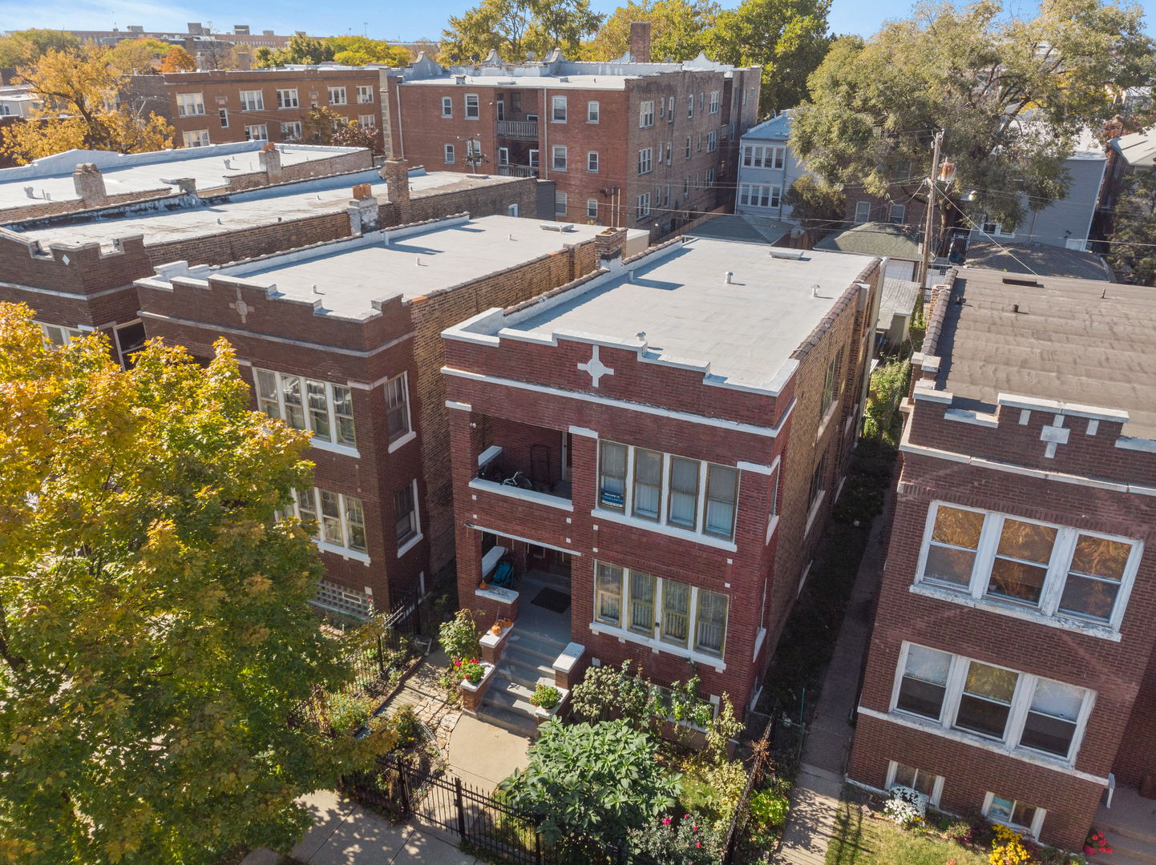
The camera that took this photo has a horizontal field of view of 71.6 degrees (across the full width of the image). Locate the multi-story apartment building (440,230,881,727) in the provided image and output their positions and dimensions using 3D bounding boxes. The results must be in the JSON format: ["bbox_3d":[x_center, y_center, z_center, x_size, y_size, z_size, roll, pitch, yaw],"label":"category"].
[{"bbox_3d":[3.829,-0.893,23.868,7.170,8.900,16.200,12,28,23],"label":"multi-story apartment building"}]

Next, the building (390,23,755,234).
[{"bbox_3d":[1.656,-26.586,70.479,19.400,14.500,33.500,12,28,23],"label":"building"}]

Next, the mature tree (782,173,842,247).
[{"bbox_3d":[17.500,-16.400,59.300,4.300,5.600,4.300,12,28,23],"label":"mature tree"}]

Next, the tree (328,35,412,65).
[{"bbox_3d":[-29.085,-48.088,115.542,11.500,16.500,11.500,12,28,23],"label":"tree"}]

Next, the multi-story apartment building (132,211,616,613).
[{"bbox_3d":[-4.112,-2.554,26.884,7.200,8.650,16.550,12,28,23],"label":"multi-story apartment building"}]

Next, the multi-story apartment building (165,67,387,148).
[{"bbox_3d":[-33.366,-32.941,86.957,13.000,12.000,34.400,12,28,23],"label":"multi-story apartment building"}]

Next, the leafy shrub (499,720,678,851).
[{"bbox_3d":[0.160,6.750,15.350,3.300,1.650,2.400,12,28,23],"label":"leafy shrub"}]

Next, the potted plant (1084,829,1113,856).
[{"bbox_3d":[9.592,7.503,14.675,0.480,0.450,0.420,12,28,23],"label":"potted plant"}]

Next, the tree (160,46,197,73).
[{"bbox_3d":[-54.734,-46.636,113.112,5.600,14.500,5.600,12,28,23],"label":"tree"}]

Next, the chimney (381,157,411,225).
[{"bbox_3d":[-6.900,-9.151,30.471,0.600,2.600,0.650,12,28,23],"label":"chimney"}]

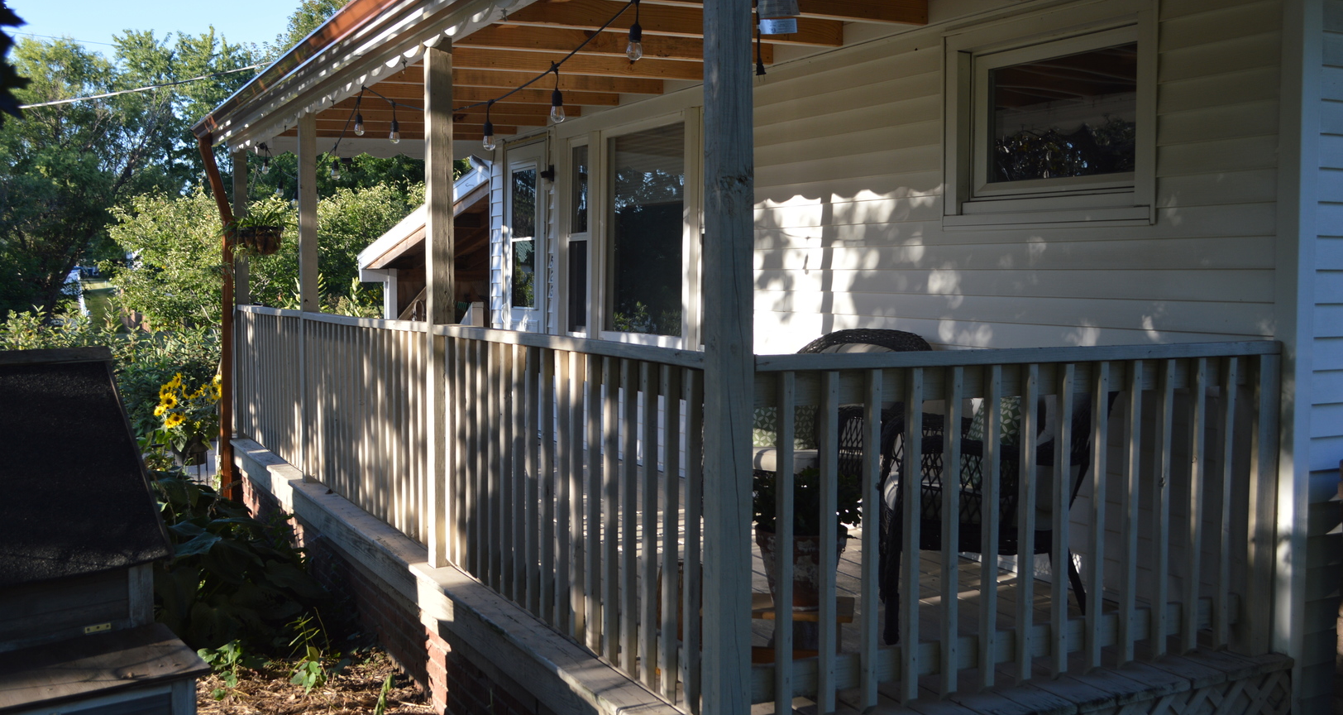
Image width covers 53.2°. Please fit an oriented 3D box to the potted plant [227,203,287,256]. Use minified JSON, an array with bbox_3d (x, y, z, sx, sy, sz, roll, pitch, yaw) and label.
[{"bbox_3d":[-2.738,-0.846,8.873,0.400,0.360,0.400,-2,4,-27],"label":"potted plant"}]

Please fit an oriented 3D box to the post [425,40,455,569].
[{"bbox_3d":[-0.922,-0.198,5.345,0.086,2.083,0.086,-2,4,-27],"label":"post"}]

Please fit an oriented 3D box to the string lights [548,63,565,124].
[{"bbox_3d":[-0.365,-0.842,4.281,0.050,0.198,0.050,0,4,0],"label":"string lights"}]

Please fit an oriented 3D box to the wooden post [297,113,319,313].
[{"bbox_3d":[-2.028,-0.348,7.500,0.090,2.050,0.090,-2,4,-27],"label":"wooden post"}]

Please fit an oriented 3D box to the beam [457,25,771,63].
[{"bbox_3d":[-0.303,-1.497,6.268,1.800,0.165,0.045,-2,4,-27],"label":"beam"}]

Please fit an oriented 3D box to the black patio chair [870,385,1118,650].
[{"bbox_3d":[1.072,0.436,4.467,0.770,0.890,0.680,0,4,1],"label":"black patio chair"}]

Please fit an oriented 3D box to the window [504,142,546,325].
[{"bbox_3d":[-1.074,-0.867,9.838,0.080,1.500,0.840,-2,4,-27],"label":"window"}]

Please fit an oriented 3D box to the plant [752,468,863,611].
[{"bbox_3d":[0.370,0.505,3.836,0.350,0.400,0.350,0,4,3],"label":"plant"}]

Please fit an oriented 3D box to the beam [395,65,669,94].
[{"bbox_3d":[-0.853,-1.558,7.295,1.829,0.176,0.040,-3,5,-27],"label":"beam"}]

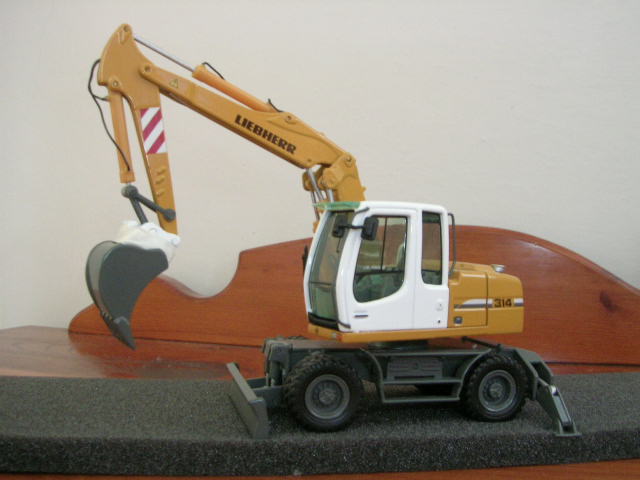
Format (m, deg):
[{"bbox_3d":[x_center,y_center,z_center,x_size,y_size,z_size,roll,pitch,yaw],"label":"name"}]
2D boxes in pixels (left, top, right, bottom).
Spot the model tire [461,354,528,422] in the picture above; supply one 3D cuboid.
[{"bbox_3d":[0.050,0.044,0.192,0.020,0.020,0.009,0,0,-15],"label":"model tire"}]

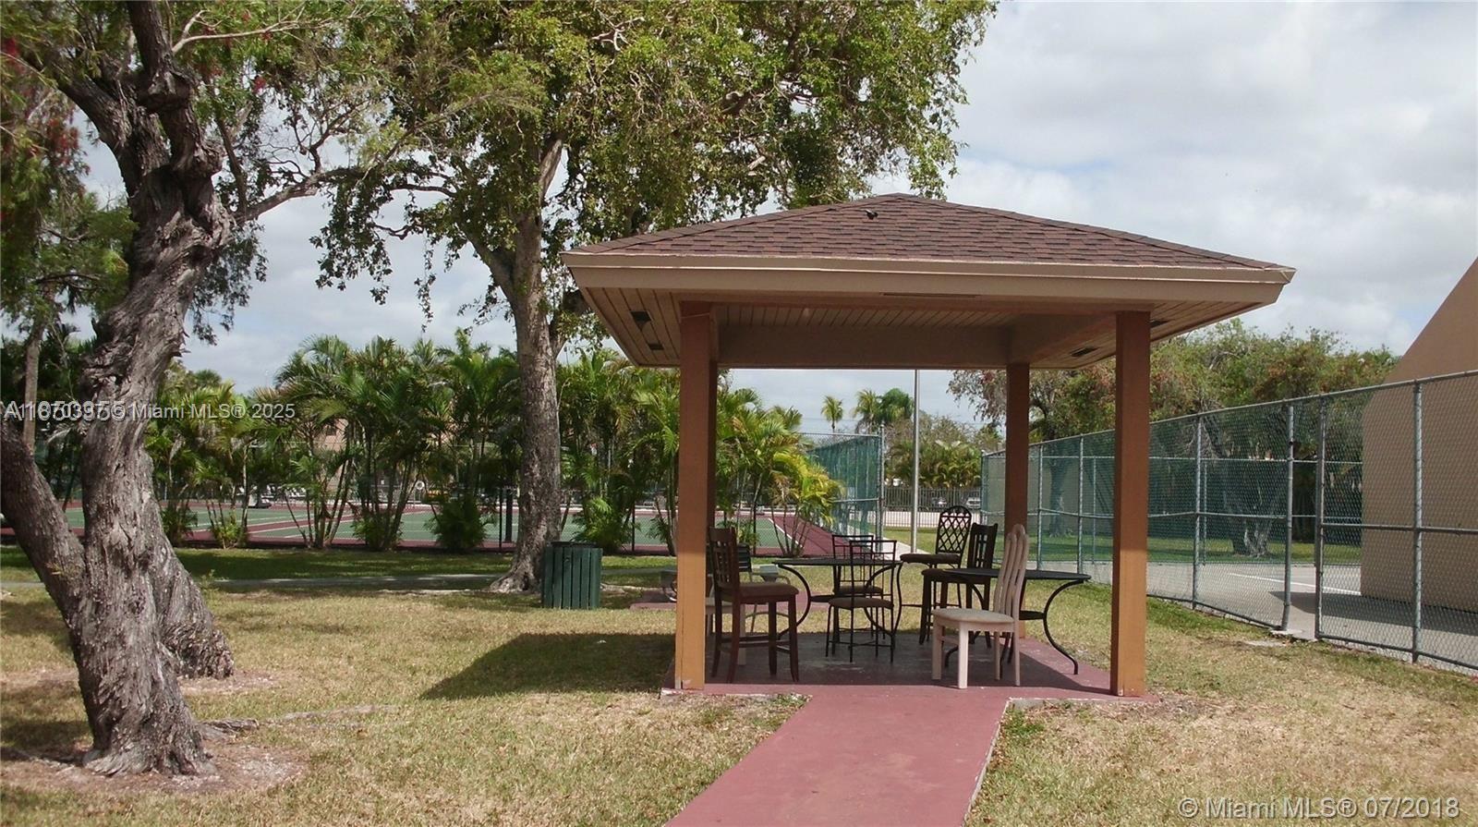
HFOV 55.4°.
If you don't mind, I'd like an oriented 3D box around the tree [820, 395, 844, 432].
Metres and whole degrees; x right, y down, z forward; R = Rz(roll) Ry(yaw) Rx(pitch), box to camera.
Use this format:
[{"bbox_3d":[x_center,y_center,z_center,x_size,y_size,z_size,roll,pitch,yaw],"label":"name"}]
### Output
[{"bbox_3d":[9.294,3.499,140.000,2.500,10.600,2.500,1,-3,0],"label":"tree"}]

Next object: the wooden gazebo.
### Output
[{"bbox_3d":[1.146,0.155,11.166,4.470,3.604,5.305,1,-3,0],"label":"wooden gazebo"}]

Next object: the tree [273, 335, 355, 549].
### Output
[{"bbox_3d":[-7.238,0.492,24.000,1.450,3.650,1.500,1,-3,0],"label":"tree"}]

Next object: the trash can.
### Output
[{"bbox_3d":[-1.820,1.758,15.350,0.610,0.755,0.610,1,-3,0],"label":"trash can"}]

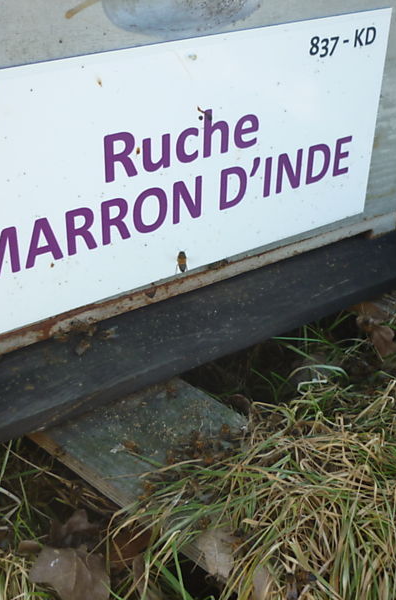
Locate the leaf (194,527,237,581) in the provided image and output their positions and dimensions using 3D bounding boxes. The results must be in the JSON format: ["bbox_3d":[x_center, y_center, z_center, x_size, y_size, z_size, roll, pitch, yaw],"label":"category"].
[{"bbox_3d":[0.009,0.133,0.397,0.022,0.009,0.030,4,40,-19],"label":"leaf"}]

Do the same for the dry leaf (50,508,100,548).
[{"bbox_3d":[-0.068,0.126,0.420,0.028,0.012,0.022,1,31,0],"label":"dry leaf"}]

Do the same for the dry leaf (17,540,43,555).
[{"bbox_3d":[-0.089,0.131,0.402,0.015,0.005,0.009,1,31,0],"label":"dry leaf"}]

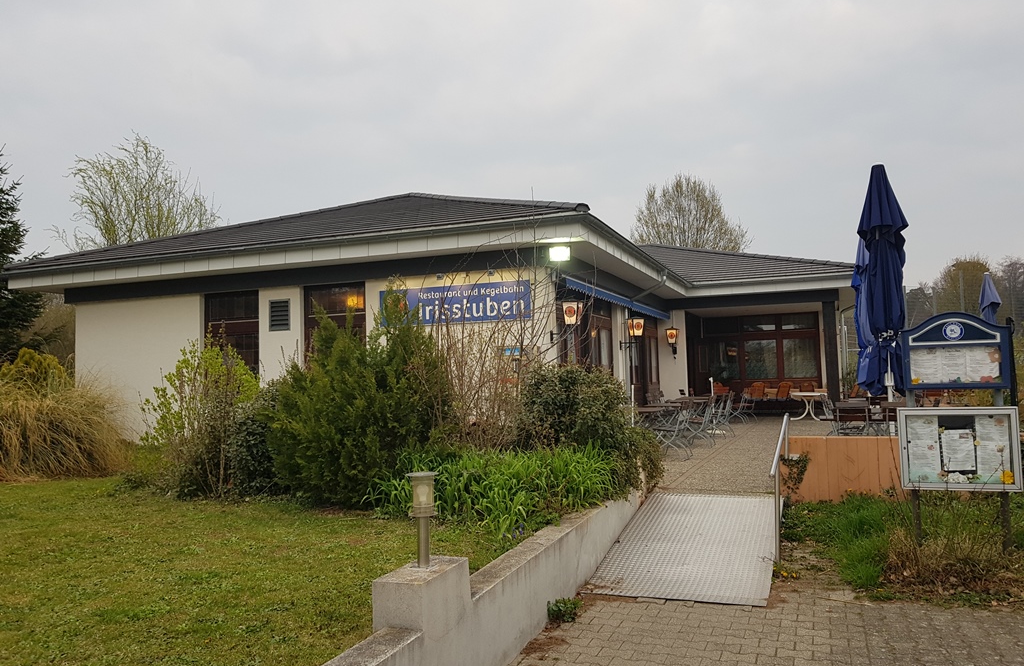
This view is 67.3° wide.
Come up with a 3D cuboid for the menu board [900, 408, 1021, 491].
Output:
[{"bbox_3d":[3.392,0.880,5.830,0.790,0.615,0.070,-3,-4,22],"label":"menu board"}]

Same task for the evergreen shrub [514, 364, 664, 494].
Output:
[{"bbox_3d":[0.949,1.075,9.300,1.745,1.409,1.600,-1,-4,6],"label":"evergreen shrub"}]

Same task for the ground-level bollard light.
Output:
[{"bbox_3d":[-0.438,0.924,3.800,0.155,0.455,0.155,-1,-4,0],"label":"ground-level bollard light"}]

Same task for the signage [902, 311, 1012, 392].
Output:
[{"bbox_3d":[3.374,0.133,5.840,0.700,0.585,0.080,-3,-4,24],"label":"signage"}]

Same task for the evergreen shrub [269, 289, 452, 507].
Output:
[{"bbox_3d":[-1.605,0.643,8.150,1.875,2.182,1.750,0,-4,-11],"label":"evergreen shrub"}]

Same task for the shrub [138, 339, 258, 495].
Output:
[{"bbox_3d":[-3.544,0.926,8.750,1.240,1.747,1.250,0,-4,-22],"label":"shrub"}]

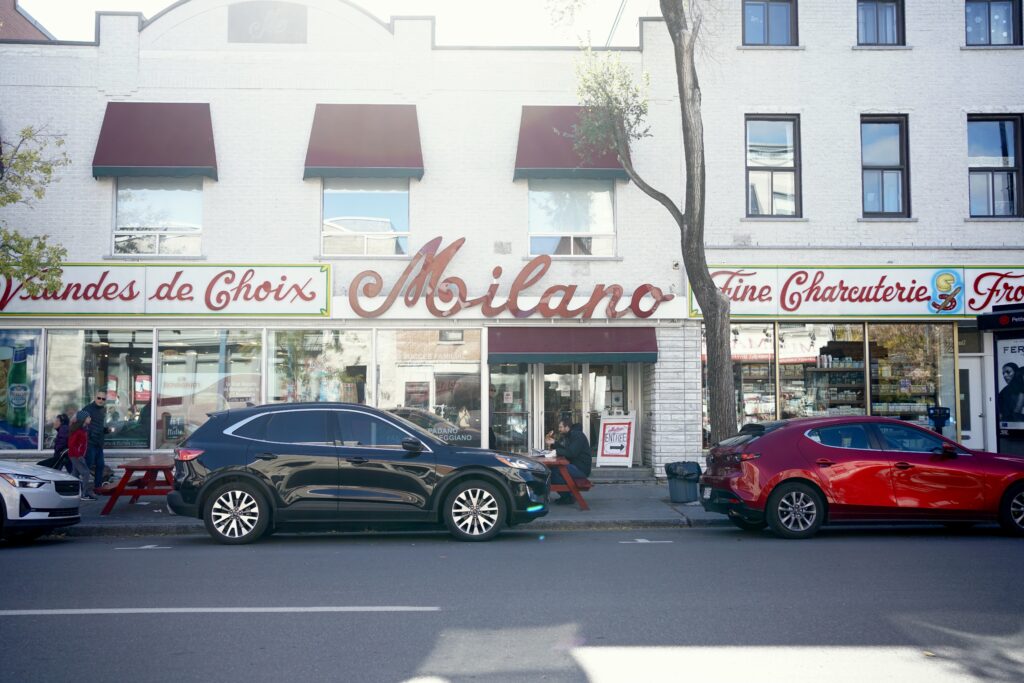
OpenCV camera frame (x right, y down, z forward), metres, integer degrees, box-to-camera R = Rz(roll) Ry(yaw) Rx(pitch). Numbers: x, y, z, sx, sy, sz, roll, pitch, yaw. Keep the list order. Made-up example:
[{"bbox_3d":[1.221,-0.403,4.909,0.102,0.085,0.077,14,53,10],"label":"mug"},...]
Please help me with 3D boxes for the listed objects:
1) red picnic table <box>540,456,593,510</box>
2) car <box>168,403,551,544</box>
[{"bbox_3d":[0.366,2.111,15.069,1.500,0.750,1.830,0,-3,-2],"label":"red picnic table"},{"bbox_3d":[-1.844,1.553,12.305,4.590,1.650,1.900,0,-5,-2],"label":"car"}]

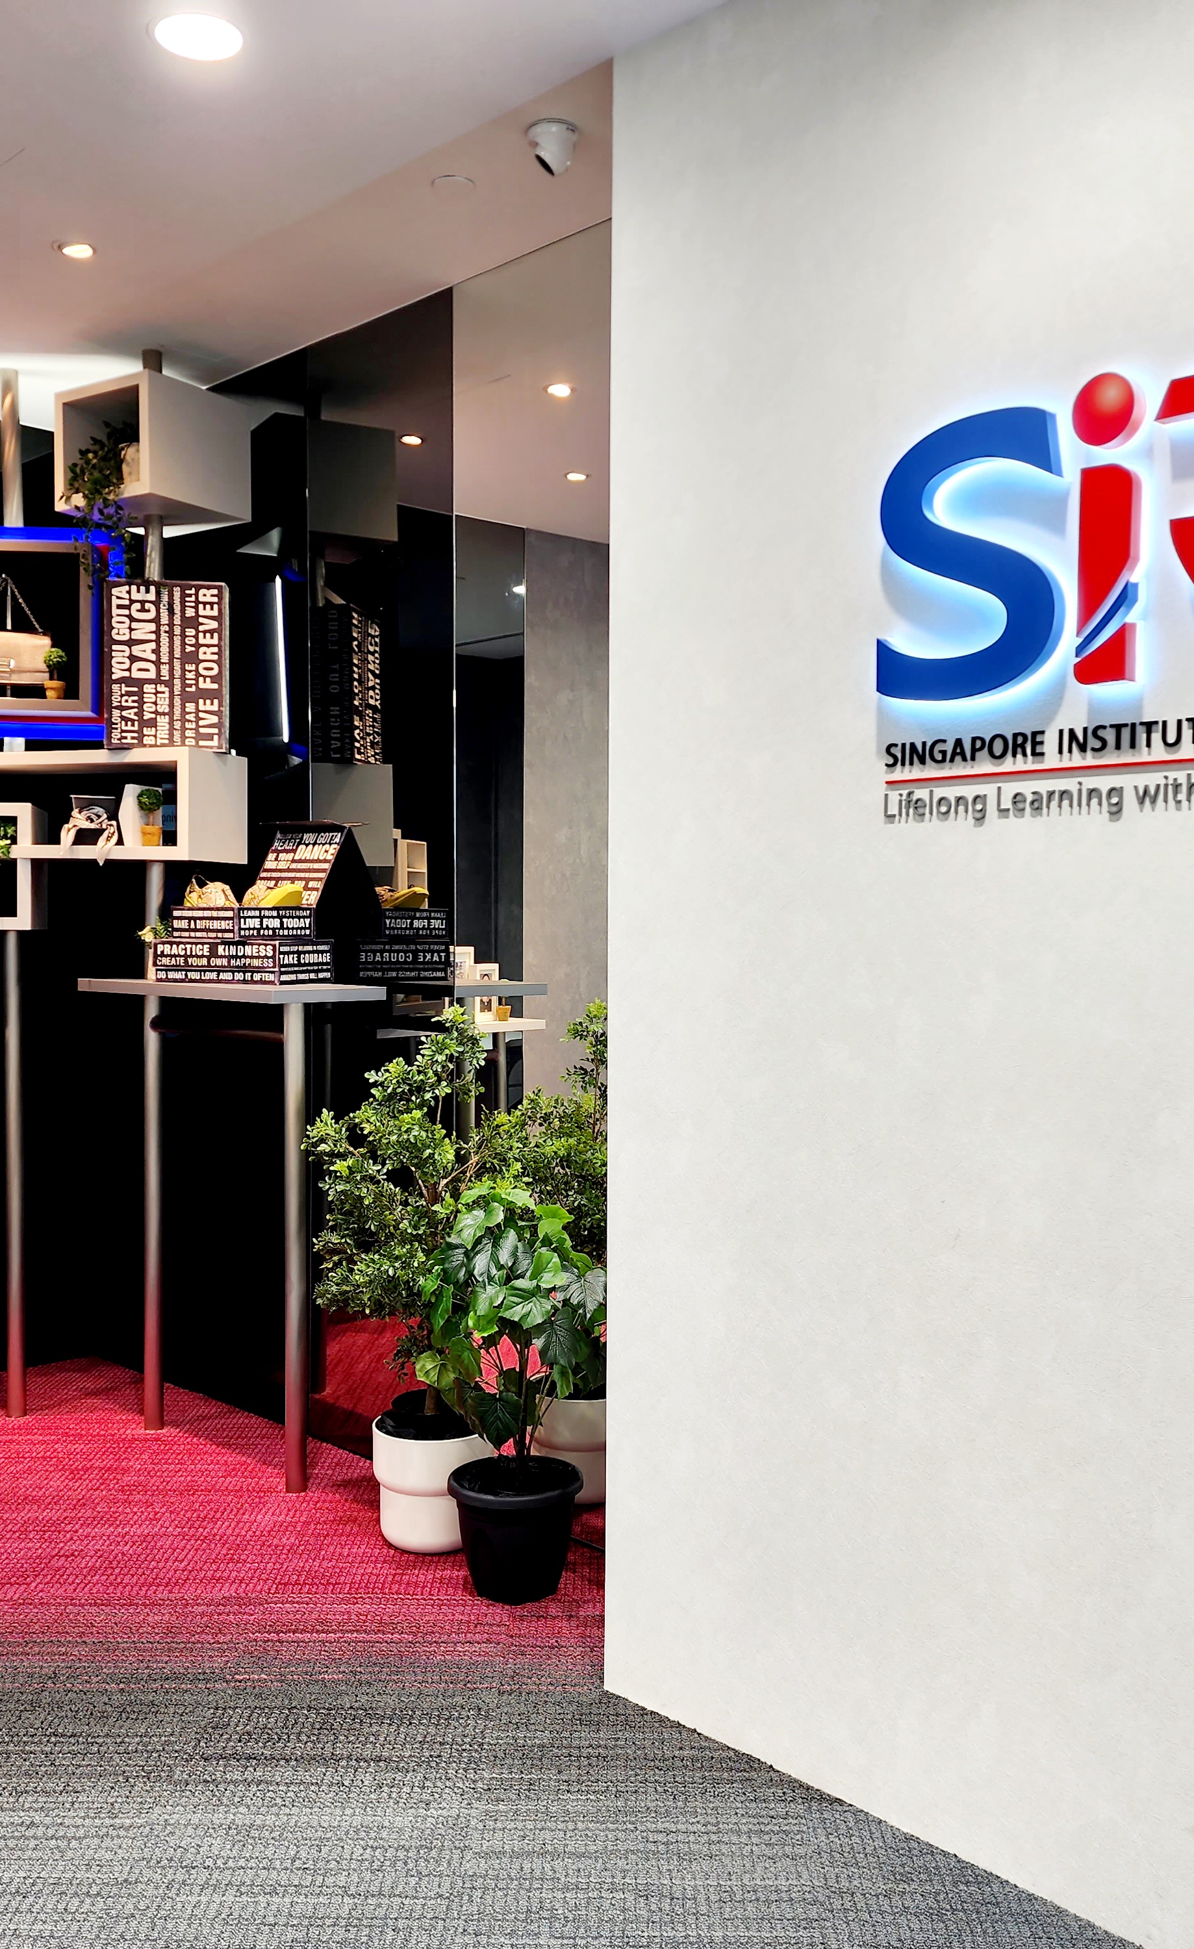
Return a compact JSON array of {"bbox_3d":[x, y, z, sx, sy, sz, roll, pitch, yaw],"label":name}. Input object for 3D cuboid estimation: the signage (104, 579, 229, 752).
[{"bbox_3d":[-1.123,-0.797,4.527,0.304,0.432,0.135,0,1,-10],"label":"signage"}]

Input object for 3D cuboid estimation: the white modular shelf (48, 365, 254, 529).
[{"bbox_3d":[-1.175,-1.374,4.607,0.345,0.307,0.370,1,2,33],"label":"white modular shelf"}]

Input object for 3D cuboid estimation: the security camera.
[{"bbox_3d":[-0.090,-1.575,3.318,0.102,0.085,0.100,0,1,8],"label":"security camera"}]

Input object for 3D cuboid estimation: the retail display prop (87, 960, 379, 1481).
[{"bbox_3d":[-0.945,0.630,4.390,0.324,1.220,0.915,-1,2,-44],"label":"retail display prop"}]

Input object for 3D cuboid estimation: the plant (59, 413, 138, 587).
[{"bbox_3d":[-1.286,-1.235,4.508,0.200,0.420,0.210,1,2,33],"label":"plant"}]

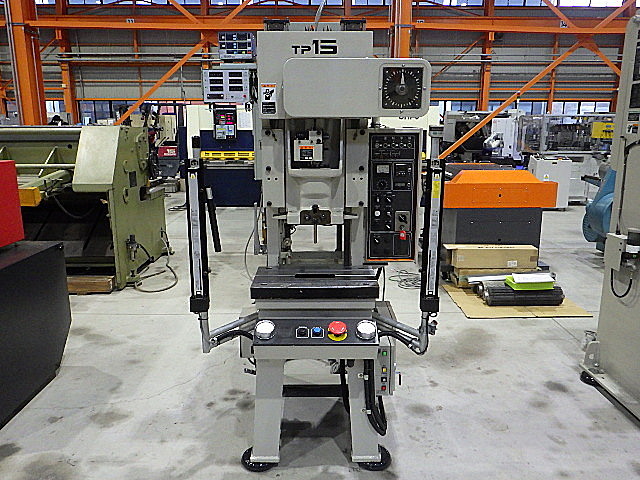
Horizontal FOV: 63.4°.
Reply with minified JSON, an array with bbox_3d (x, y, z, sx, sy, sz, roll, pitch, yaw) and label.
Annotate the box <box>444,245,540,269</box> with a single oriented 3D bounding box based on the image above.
[{"bbox_3d":[1.587,0.156,4.785,0.765,0.178,0.200,0,12,0],"label":"box"}]

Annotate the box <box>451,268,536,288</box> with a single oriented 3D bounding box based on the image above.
[{"bbox_3d":[1.610,0.329,4.822,0.720,0.178,0.200,0,12,0],"label":"box"}]

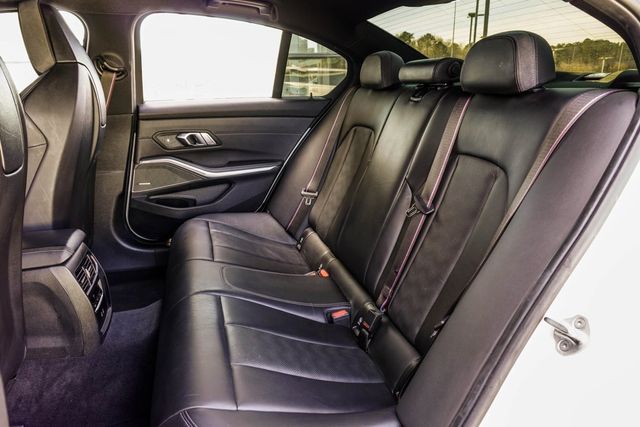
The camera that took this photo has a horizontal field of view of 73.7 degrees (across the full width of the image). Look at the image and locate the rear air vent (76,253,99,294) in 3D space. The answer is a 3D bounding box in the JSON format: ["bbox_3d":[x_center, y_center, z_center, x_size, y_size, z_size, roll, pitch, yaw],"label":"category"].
[{"bbox_3d":[-0.640,0.166,1.191,0.035,0.085,0.135,-19,21,-11],"label":"rear air vent"}]

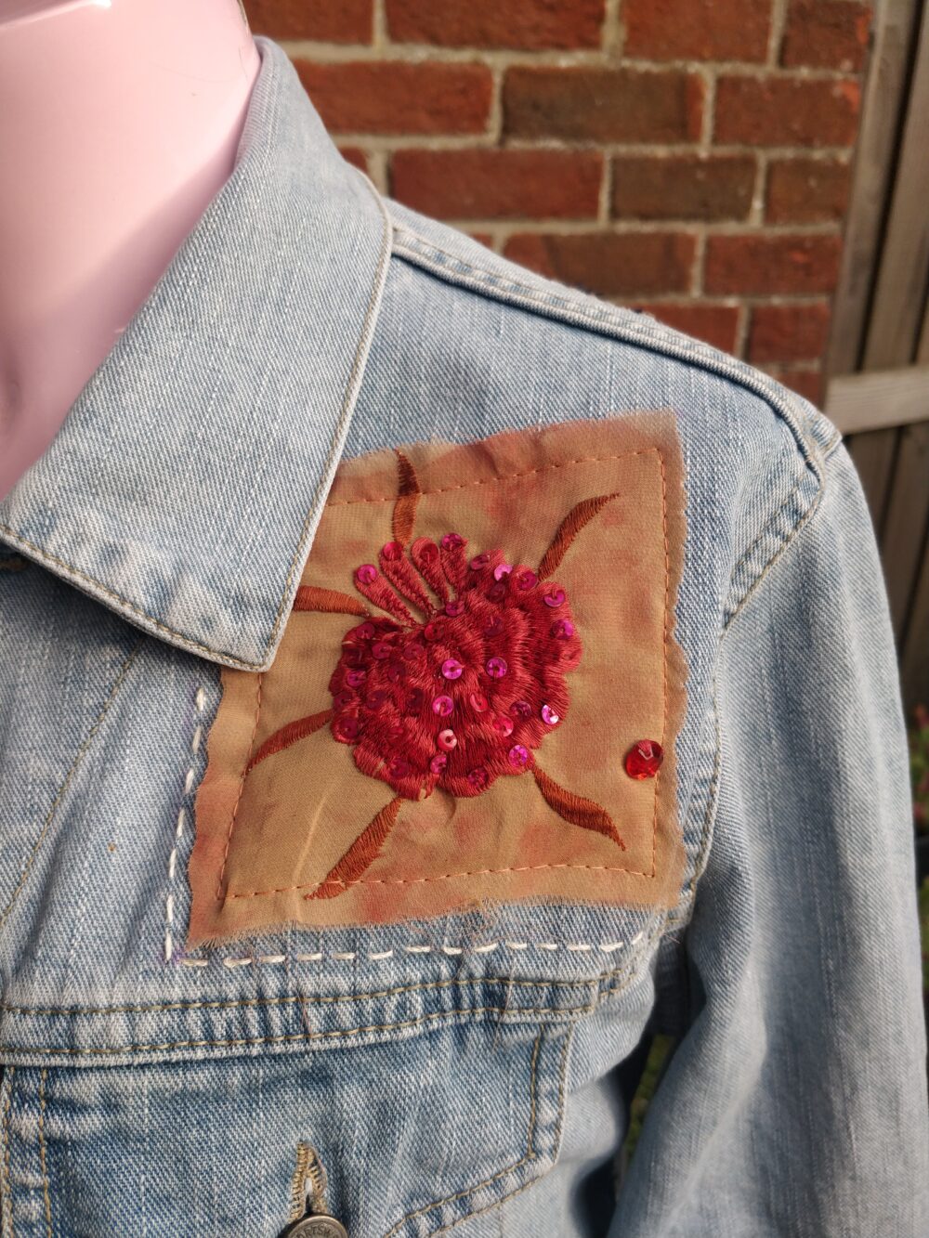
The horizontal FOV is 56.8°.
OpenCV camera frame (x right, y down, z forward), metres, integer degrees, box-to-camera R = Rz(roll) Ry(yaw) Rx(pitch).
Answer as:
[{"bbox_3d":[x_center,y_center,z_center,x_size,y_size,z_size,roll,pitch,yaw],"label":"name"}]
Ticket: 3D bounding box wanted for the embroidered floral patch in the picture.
[{"bbox_3d":[-0.001,0.006,0.184,0.108,0.114,0.020,0,-14,-7],"label":"embroidered floral patch"}]

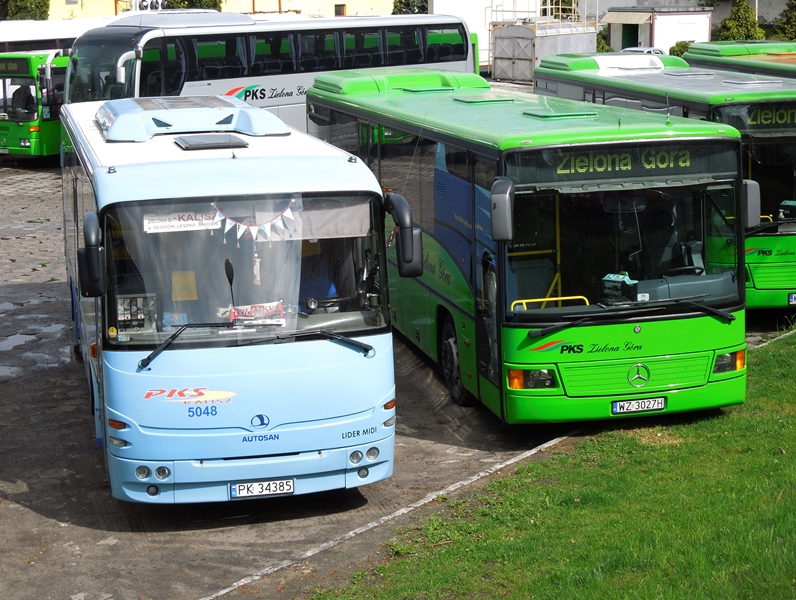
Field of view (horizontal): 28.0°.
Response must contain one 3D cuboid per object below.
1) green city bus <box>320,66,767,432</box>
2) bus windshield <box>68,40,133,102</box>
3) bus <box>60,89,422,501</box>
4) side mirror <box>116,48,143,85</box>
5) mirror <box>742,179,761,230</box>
[{"bbox_3d":[0.963,-1.197,21.225,2.720,3.280,11.900,-4,11,-12],"label":"green city bus"},{"bbox_3d":[-6.401,-4.942,35.421,2.350,1.650,0.600,7,14,39],"label":"bus windshield"},{"bbox_3d":[-2.331,-0.522,17.893,2.780,3.280,9.700,-4,11,-13],"label":"bus"},{"bbox_3d":[-5.736,-4.987,34.204,0.350,0.800,0.600,7,14,39],"label":"side mirror"},{"bbox_3d":[3.493,-0.945,15.780,0.210,0.510,0.170,-4,11,-12],"label":"mirror"}]

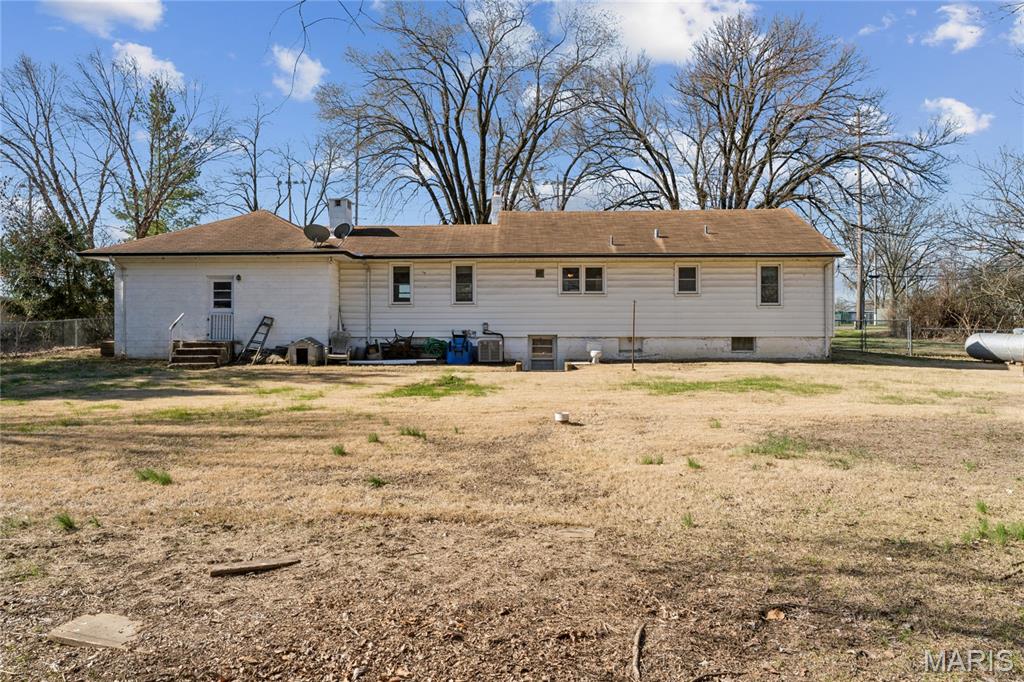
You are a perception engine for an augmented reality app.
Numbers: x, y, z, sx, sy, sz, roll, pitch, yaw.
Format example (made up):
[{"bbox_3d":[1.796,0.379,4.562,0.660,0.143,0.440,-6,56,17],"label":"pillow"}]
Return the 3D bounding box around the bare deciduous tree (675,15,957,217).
[{"bbox_3d":[17.790,-9.594,40.000,16.530,19.088,15.000,0,0,0],"label":"bare deciduous tree"}]

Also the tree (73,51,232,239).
[{"bbox_3d":[-20.019,-8.038,38.000,8.910,16.277,8.500,0,0,0],"label":"tree"}]

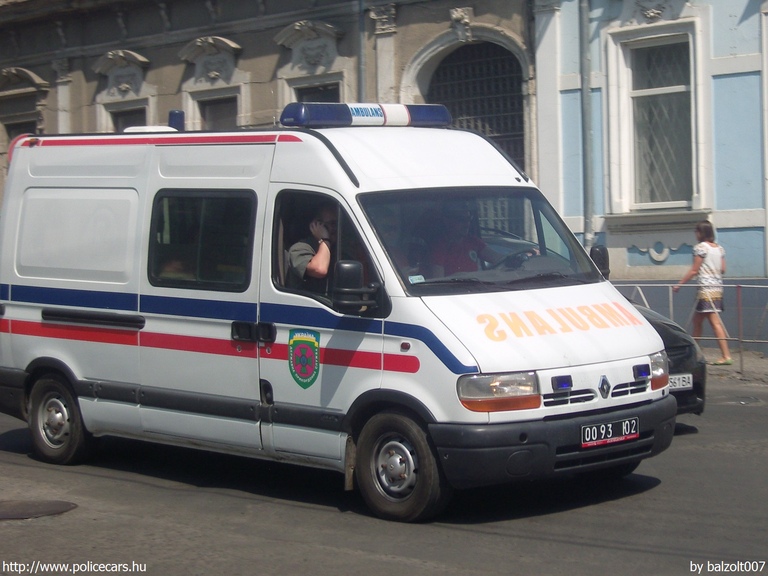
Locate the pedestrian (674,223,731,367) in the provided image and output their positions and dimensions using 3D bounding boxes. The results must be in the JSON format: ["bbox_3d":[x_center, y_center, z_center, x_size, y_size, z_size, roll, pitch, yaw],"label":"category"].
[{"bbox_3d":[3.477,0.054,17.600,0.480,1.560,0.440,1,3,44],"label":"pedestrian"}]

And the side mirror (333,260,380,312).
[{"bbox_3d":[-0.166,0.001,9.346,0.260,0.320,0.130,-5,5,-44],"label":"side mirror"}]

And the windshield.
[{"bbox_3d":[0.651,-0.343,10.068,1.760,0.790,0.170,-5,-35,-44],"label":"windshield"}]

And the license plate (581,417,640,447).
[{"bbox_3d":[1.329,0.845,9.468,0.525,0.125,0.020,-5,5,-44],"label":"license plate"}]

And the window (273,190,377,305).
[{"bbox_3d":[-0.366,-0.247,9.826,0.050,0.690,0.930,7,-4,-44],"label":"window"}]

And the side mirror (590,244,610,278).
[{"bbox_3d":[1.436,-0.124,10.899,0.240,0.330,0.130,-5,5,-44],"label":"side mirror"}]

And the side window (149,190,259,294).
[{"bbox_3d":[-1.212,-0.321,10.692,0.050,0.660,1.080,7,-4,-44],"label":"side window"}]

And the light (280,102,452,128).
[{"bbox_3d":[-0.101,-1.140,10.777,1.380,0.160,0.280,-5,5,-44],"label":"light"}]

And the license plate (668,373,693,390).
[{"bbox_3d":[2.236,0.745,12.550,0.520,0.125,0.020,-4,4,-41],"label":"license plate"}]

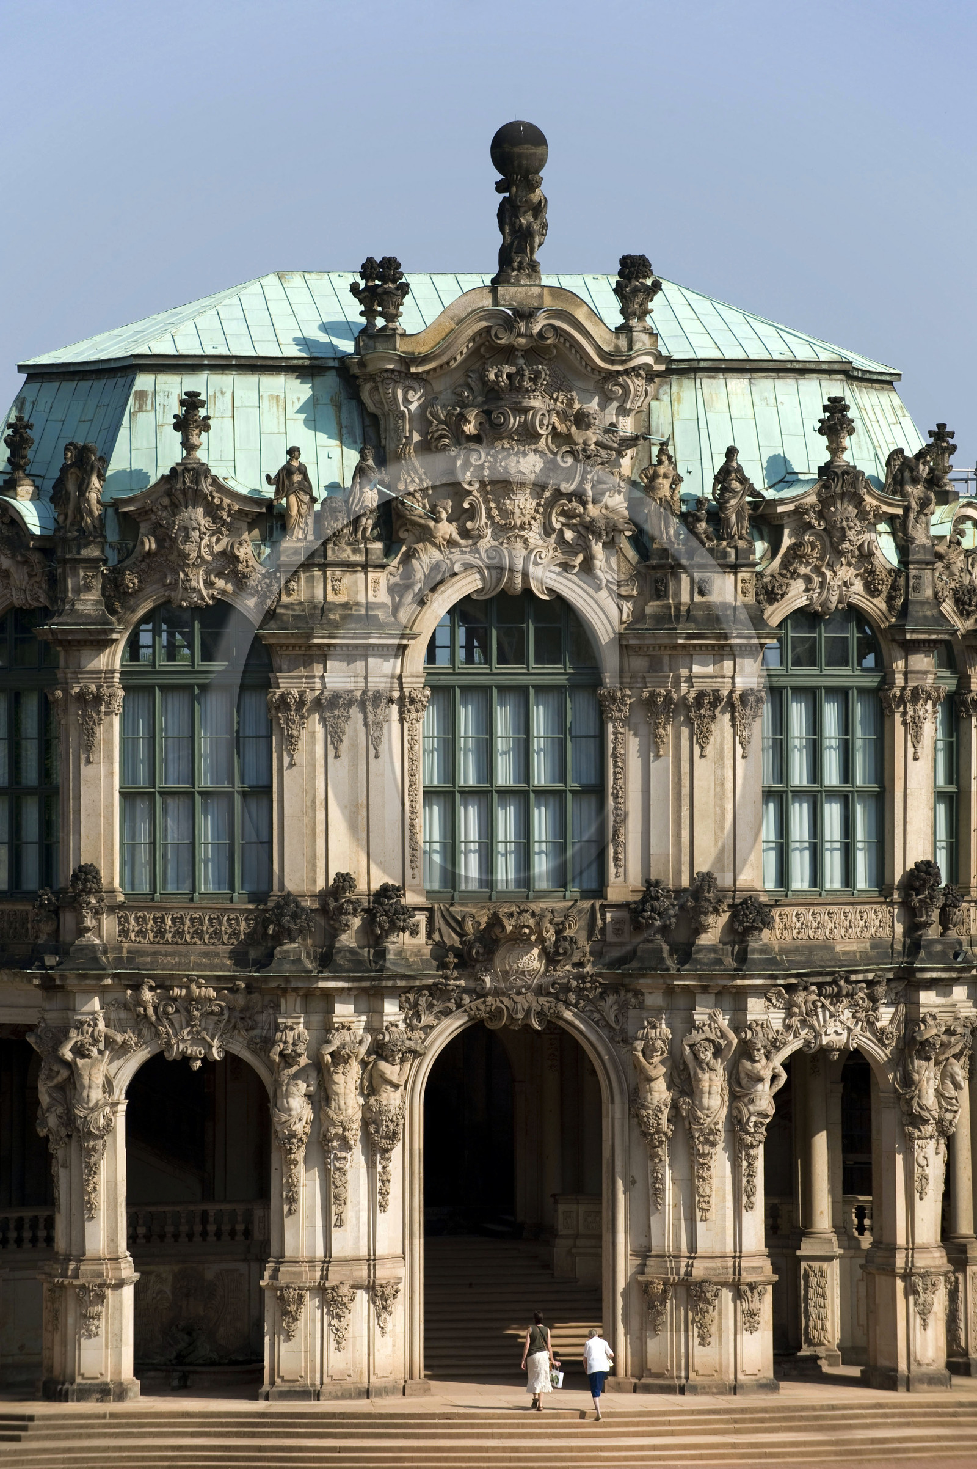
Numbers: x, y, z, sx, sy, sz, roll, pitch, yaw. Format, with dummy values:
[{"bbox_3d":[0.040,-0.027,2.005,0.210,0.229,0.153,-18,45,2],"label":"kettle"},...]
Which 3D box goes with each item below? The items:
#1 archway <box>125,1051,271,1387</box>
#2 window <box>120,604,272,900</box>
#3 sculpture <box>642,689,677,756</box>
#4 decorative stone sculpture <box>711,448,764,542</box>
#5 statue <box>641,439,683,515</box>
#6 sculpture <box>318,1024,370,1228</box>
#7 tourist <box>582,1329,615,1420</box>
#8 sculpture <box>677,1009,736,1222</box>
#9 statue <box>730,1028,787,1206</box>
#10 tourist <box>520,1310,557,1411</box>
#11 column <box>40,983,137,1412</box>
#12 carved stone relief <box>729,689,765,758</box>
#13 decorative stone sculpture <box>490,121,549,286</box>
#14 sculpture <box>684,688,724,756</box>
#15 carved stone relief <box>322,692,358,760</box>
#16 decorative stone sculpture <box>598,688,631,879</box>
[{"bbox_3d":[-4.983,8.282,132.500,2.450,5.751,0.950,0,0,18],"label":"archway"},{"bbox_3d":[-5.188,0.305,137.400,2.706,5.271,0.400,0,0,-3],"label":"window"},{"bbox_3d":[2.955,-0.198,133.500,0.600,1.167,0.300,0,0,15],"label":"sculpture"},{"bbox_3d":[4.344,-4.186,135.200,0.780,1.670,0.600,0,0,-14],"label":"decorative stone sculpture"},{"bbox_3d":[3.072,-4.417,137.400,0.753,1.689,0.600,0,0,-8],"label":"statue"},{"bbox_3d":[-2.487,6.733,133.300,0.750,3.480,0.650,0,0,-16],"label":"sculpture"},{"bbox_3d":[1.898,11.024,133.500,0.540,1.582,0.450,0,-1,-7],"label":"tourist"},{"bbox_3d":[3.881,6.767,137.600,1.020,3.771,0.720,0,-1,-14],"label":"sculpture"},{"bbox_3d":[4.805,6.797,137.800,0.930,3.327,0.700,0,-1,-18],"label":"statue"},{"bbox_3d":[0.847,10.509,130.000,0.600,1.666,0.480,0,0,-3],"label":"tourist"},{"bbox_3d":[-6.956,8.059,135.000,1.680,7.050,1.450,0,0,-2],"label":"column"},{"bbox_3d":[4.649,-0.196,139.200,0.600,1.231,0.250,0,0,-22],"label":"carved stone relief"},{"bbox_3d":[0.554,-9.495,138.600,1.050,2.956,1.050,0,-1,-13],"label":"decorative stone sculpture"},{"bbox_3d":[3.722,-0.198,133.700,0.680,1.160,0.300,0,-1,0],"label":"sculpture"},{"bbox_3d":[-2.645,-0.172,136.900,0.649,1.217,0.300,0,0,-11],"label":"carved stone relief"},{"bbox_3d":[2.236,0.875,137.300,0.590,3.356,0.280,0,0,-10],"label":"decorative stone sculpture"}]

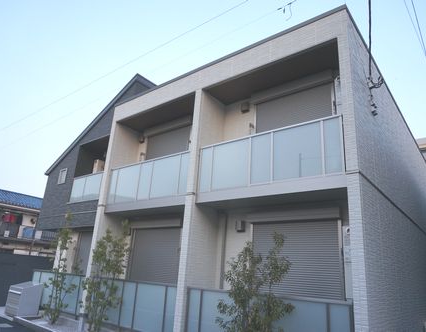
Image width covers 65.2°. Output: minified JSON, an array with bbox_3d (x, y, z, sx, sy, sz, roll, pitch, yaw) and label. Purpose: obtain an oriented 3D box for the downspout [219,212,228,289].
[{"bbox_3d":[0.212,2.284,7.248,0.080,2.541,0.080,-11,-23,37],"label":"downspout"}]

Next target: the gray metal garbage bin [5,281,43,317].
[{"bbox_3d":[-5.501,3.859,9.727,0.840,0.880,0.570,-11,-23,37],"label":"gray metal garbage bin"}]

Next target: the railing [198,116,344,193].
[{"bbox_3d":[0.938,-0.121,6.463,3.145,1.040,0.070,-11,-23,37],"label":"railing"}]

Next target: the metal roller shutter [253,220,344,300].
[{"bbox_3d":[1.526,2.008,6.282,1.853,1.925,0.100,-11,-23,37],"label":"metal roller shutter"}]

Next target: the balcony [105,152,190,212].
[{"bbox_3d":[-1.515,0.611,8.806,3.103,1.270,0.929,-11,-23,37],"label":"balcony"}]

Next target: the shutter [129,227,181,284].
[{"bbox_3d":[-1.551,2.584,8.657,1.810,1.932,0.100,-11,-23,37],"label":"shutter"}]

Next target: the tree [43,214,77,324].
[{"bbox_3d":[-4.128,2.785,9.178,0.800,2.890,0.800,-11,-23,37],"label":"tree"}]

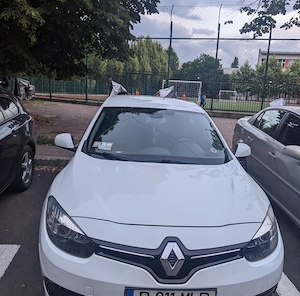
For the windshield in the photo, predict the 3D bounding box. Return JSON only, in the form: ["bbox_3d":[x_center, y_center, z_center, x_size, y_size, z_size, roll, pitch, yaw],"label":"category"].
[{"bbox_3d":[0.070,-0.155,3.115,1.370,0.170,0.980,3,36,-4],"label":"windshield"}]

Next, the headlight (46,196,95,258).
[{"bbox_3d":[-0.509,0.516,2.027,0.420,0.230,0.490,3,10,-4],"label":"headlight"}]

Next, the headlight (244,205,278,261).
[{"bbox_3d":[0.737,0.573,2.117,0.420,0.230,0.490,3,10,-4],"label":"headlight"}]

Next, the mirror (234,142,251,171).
[{"bbox_3d":[0.965,0.021,3.257,0.220,0.180,0.170,3,10,-4],"label":"mirror"}]

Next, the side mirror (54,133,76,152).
[{"bbox_3d":[-0.848,-0.066,3.124,0.220,0.180,0.170,3,10,-4],"label":"side mirror"}]

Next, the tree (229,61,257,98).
[{"bbox_3d":[19.271,-14.062,65.000,5.833,8.333,5.833,3,10,-4],"label":"tree"}]

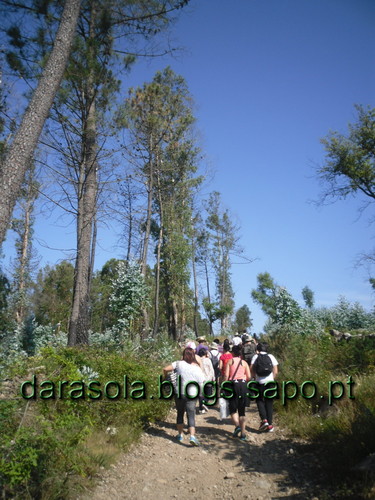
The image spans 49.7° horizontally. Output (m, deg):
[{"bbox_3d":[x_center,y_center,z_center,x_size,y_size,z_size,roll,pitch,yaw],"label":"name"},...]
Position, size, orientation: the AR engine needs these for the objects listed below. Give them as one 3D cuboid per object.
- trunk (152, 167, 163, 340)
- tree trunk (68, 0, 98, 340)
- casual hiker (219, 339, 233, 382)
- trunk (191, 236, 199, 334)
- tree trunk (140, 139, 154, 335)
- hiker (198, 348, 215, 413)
[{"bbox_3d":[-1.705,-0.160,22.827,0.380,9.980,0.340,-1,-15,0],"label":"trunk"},{"bbox_3d":[-3.086,-2.961,12.507,0.580,11.630,0.550,-2,-15,0],"label":"tree trunk"},{"bbox_3d":[1.032,3.186,10.638,0.480,1.626,0.380,-1,-15,5],"label":"casual hiker"},{"bbox_3d":[0.450,2.403,28.342,0.340,7.310,0.320,-2,-15,0],"label":"trunk"},{"bbox_3d":[-2.150,-1.038,22.547,0.440,11.580,0.420,0,-15,0],"label":"tree trunk"},{"bbox_3d":[0.445,3.318,10.292,0.520,1.576,0.420,-1,-15,5],"label":"hiker"}]

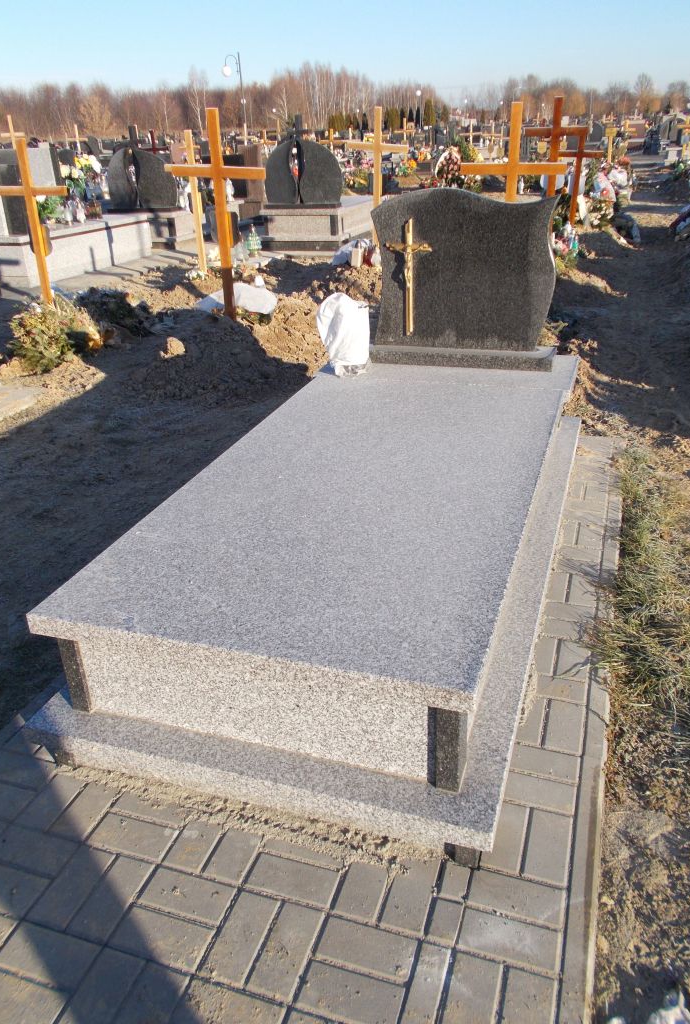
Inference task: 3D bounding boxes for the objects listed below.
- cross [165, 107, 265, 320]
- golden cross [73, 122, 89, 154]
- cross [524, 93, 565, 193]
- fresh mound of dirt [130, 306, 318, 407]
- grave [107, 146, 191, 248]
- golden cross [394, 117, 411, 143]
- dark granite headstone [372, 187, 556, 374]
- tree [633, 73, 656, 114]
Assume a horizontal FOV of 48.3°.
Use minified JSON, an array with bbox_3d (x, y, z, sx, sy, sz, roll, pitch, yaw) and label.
[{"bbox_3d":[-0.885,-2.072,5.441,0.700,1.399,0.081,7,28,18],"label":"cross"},{"bbox_3d":[-8.145,-11.167,23.655,0.711,1.370,0.091,7,28,18],"label":"golden cross"},{"bbox_3d":[2.297,-3.752,8.514,0.751,1.485,0.091,7,28,18],"label":"cross"},{"bbox_3d":[-0.752,-1.100,5.234,1.218,0.345,1.218,7,28,18],"label":"fresh mound of dirt"},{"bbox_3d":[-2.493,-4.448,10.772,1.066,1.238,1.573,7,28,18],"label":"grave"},{"bbox_3d":[2.039,-12.649,26.192,0.711,1.370,0.091,7,28,18],"label":"golden cross"},{"bbox_3d":[0.545,-1.077,3.559,0.883,0.792,0.183,6,28,18],"label":"dark granite headstone"},{"bbox_3d":[78.859,-110.061,202.506,5.793,9.958,5.529,7,28,18],"label":"tree"}]

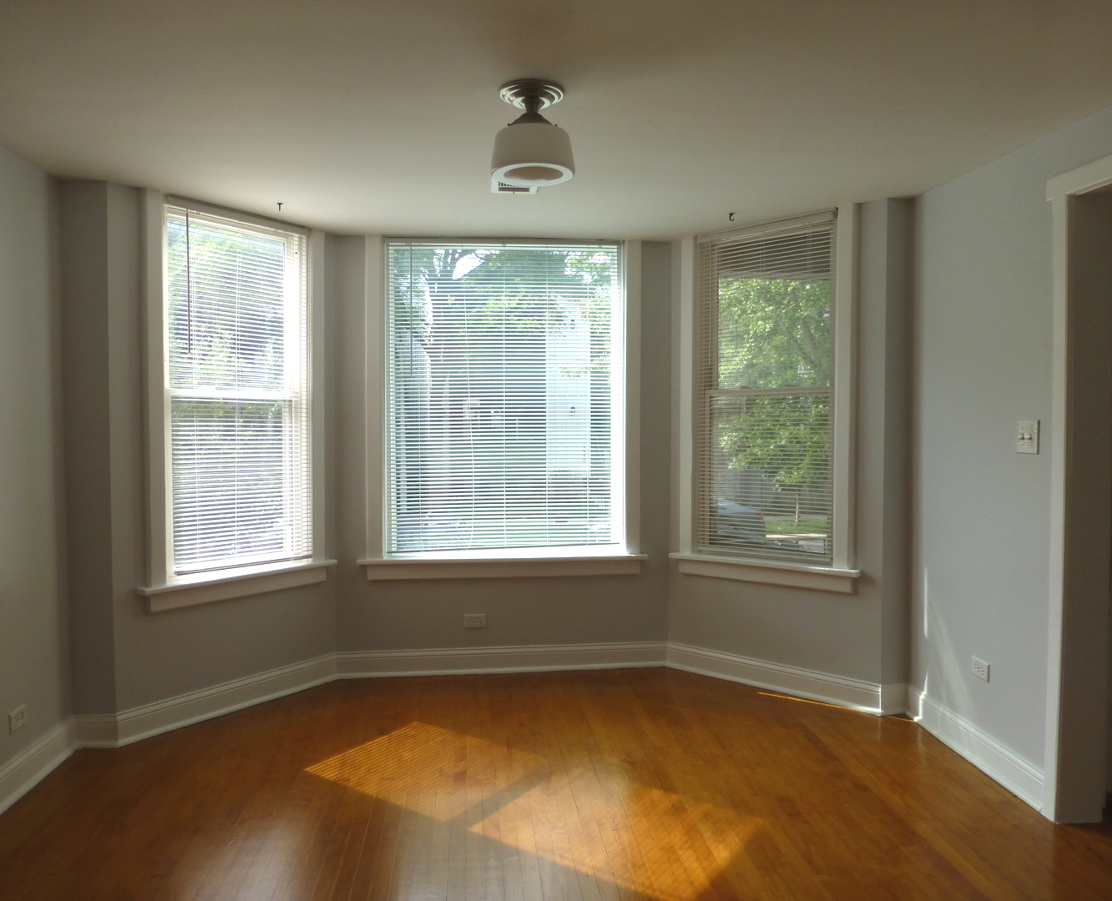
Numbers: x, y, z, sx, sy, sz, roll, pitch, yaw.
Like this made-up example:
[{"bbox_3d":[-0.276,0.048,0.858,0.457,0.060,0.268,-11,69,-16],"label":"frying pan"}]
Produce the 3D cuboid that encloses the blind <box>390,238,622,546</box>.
[{"bbox_3d":[-0.265,-0.295,4.473,1.279,1.653,0.036,0,2,-7],"label":"blind"}]

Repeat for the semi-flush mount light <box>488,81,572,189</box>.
[{"bbox_3d":[-0.071,-0.955,2.514,0.254,0.250,0.254,0,2,0],"label":"semi-flush mount light"}]

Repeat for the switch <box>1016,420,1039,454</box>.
[{"bbox_3d":[1.673,-0.047,2.960,0.018,0.117,0.116,0,2,-7],"label":"switch"}]

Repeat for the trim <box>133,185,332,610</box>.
[{"bbox_3d":[-1.471,-0.213,3.905,0.100,1.795,1.006,1,2,36],"label":"trim"}]

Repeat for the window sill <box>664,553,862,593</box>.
[{"bbox_3d":[1.025,0.607,4.196,1.038,0.111,0.100,2,3,43],"label":"window sill"}]

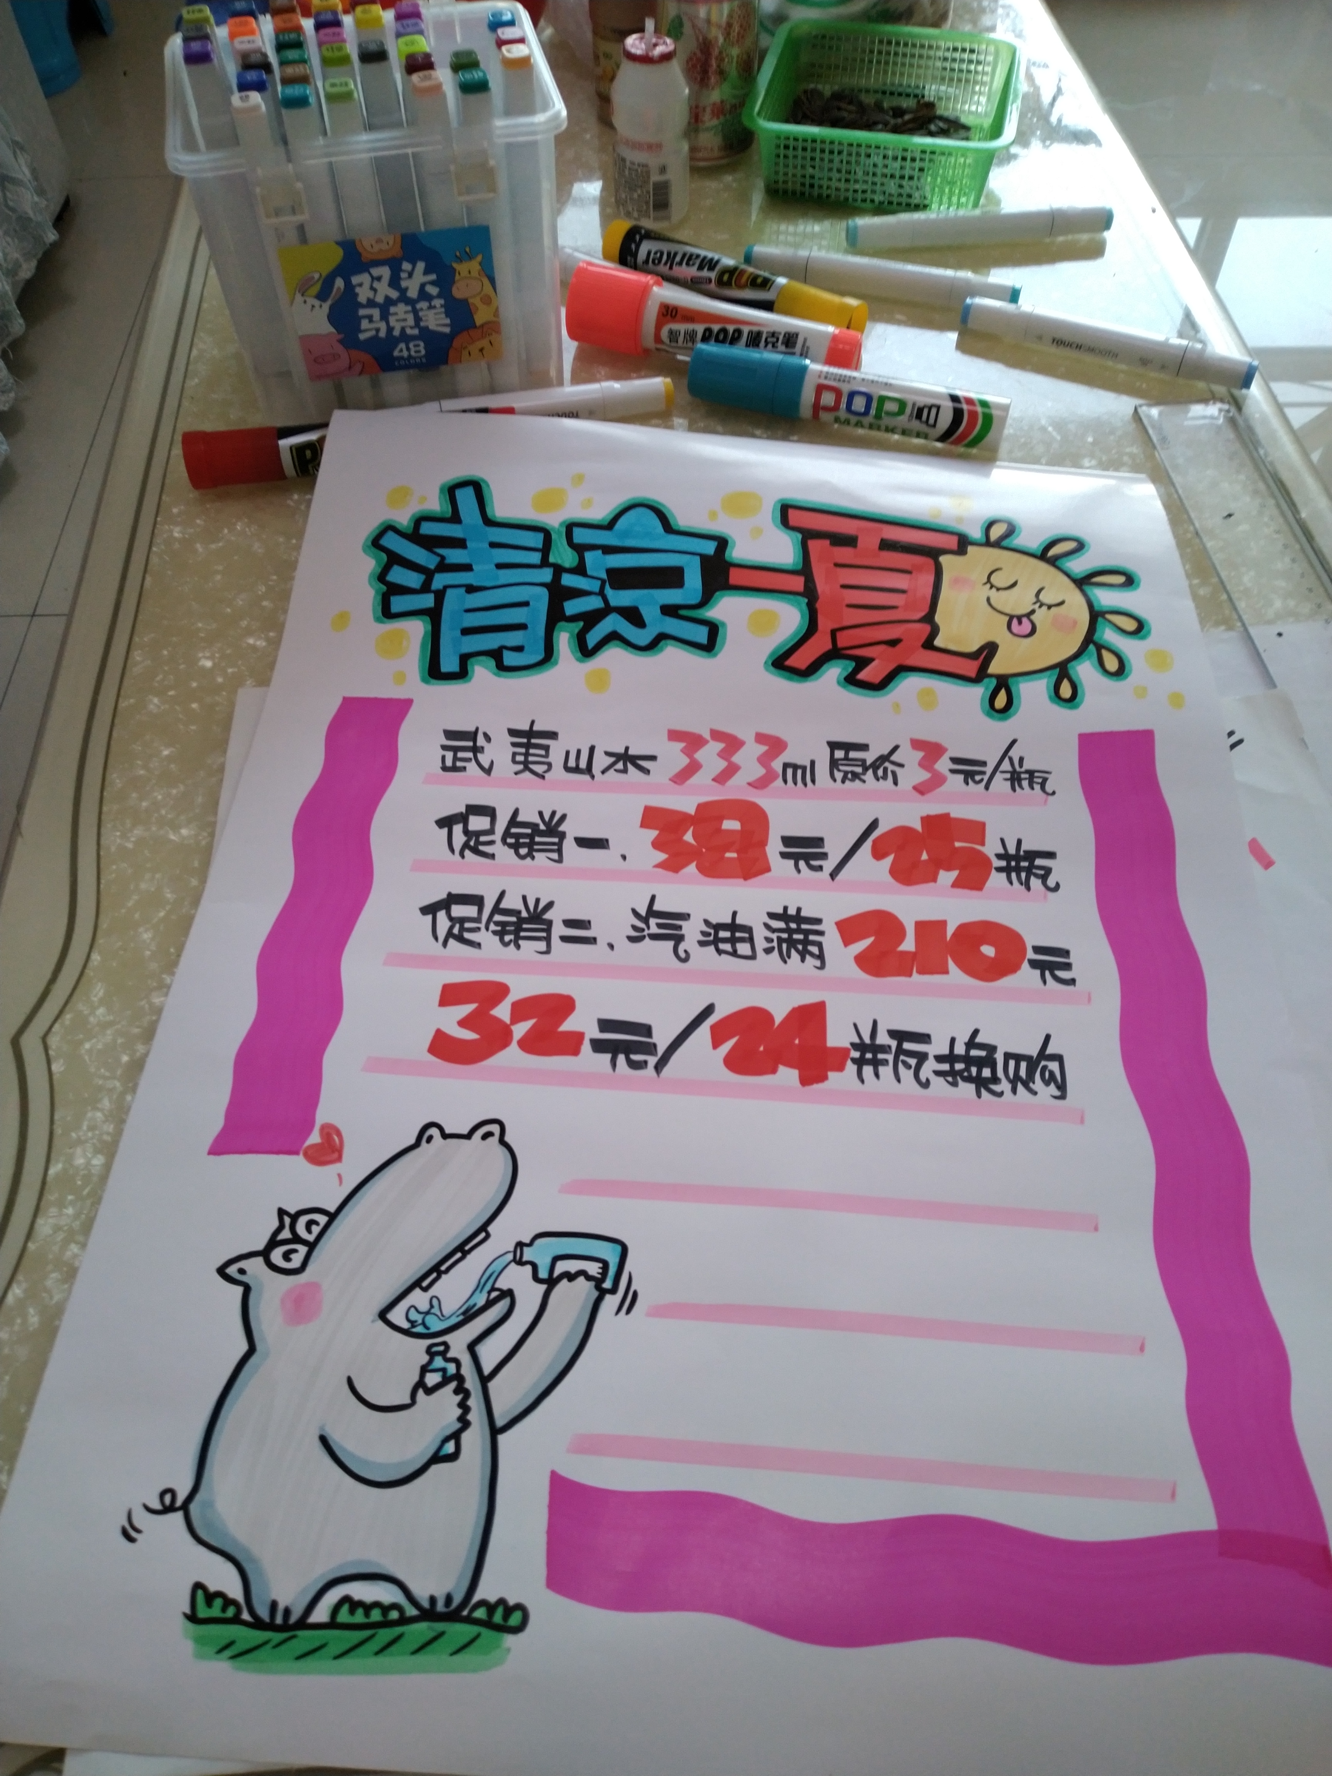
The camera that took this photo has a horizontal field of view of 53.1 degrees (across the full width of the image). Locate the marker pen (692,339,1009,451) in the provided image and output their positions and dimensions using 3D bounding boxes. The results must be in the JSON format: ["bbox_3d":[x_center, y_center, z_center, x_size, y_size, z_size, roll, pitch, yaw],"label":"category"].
[{"bbox_3d":[0.092,-0.250,0.679,0.162,0.028,0.028,13,57,9],"label":"marker pen"}]

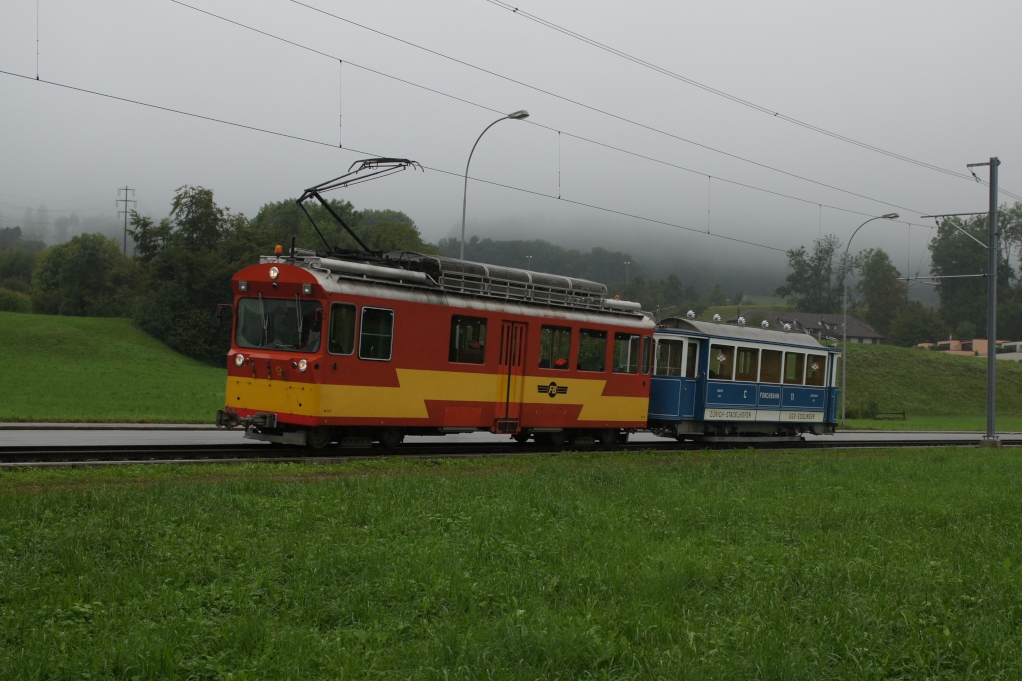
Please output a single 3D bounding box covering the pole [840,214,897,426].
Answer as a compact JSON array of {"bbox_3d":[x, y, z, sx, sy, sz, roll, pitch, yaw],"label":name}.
[{"bbox_3d":[17.094,-0.880,56.727,2.650,10.000,0.250,0,-4,42],"label":"pole"}]

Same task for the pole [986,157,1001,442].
[{"bbox_3d":[17.282,-1.510,42.740,0.280,9.980,0.280,0,-4,42],"label":"pole"}]

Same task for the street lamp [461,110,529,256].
[{"bbox_3d":[-0.591,-2.240,38.603,2.720,10.000,0.330,0,-4,42],"label":"street lamp"}]

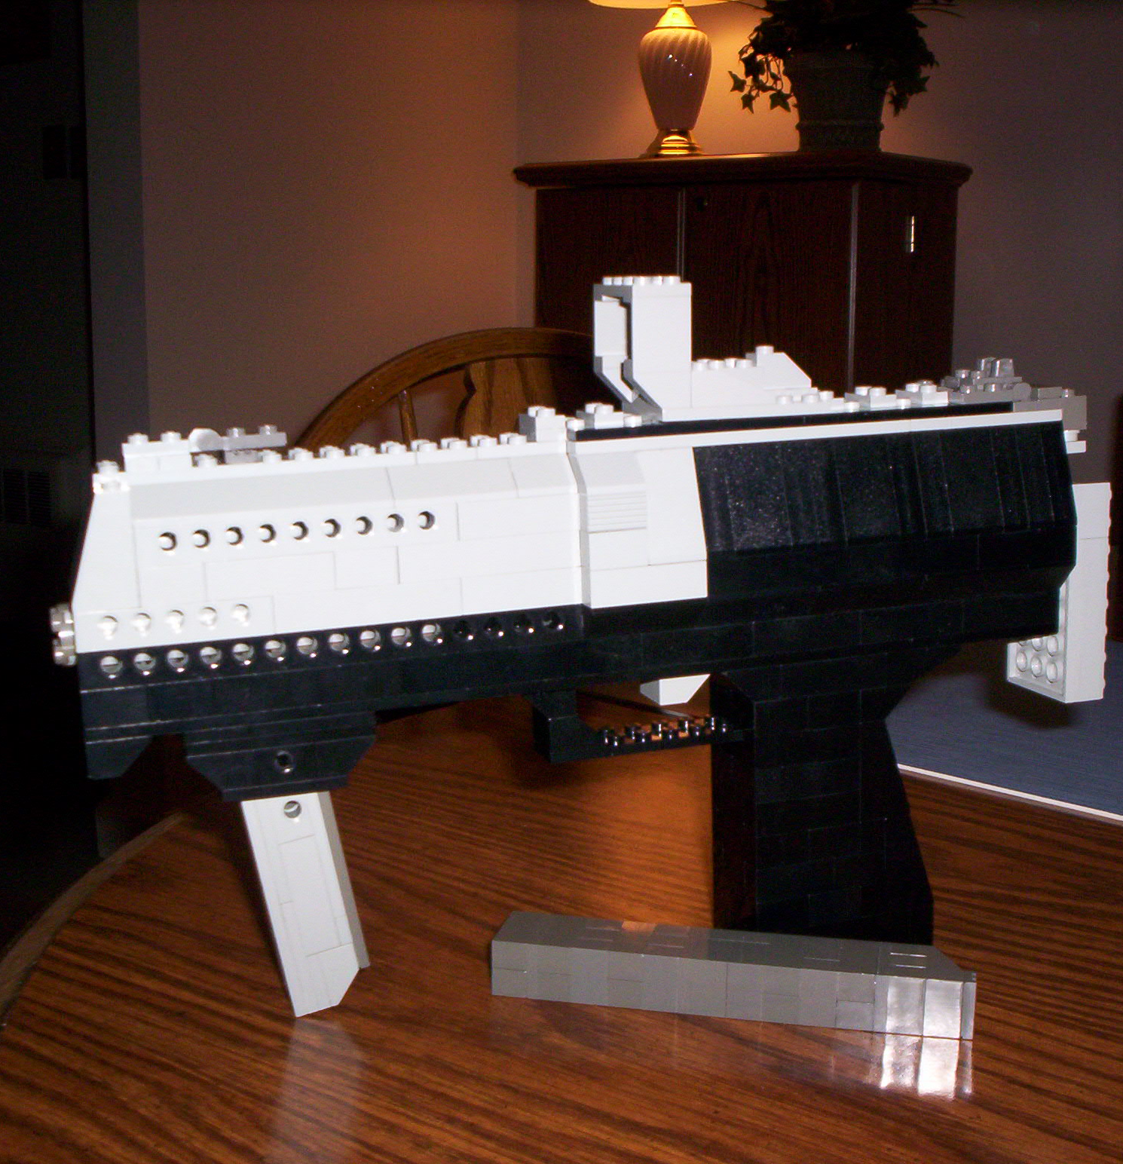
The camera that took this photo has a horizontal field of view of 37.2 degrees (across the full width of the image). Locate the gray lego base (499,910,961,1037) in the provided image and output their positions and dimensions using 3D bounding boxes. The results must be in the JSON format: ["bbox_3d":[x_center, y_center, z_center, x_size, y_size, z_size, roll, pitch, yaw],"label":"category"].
[{"bbox_3d":[0.046,0.106,0.449,0.128,0.016,0.024,3,10,12],"label":"gray lego base"}]

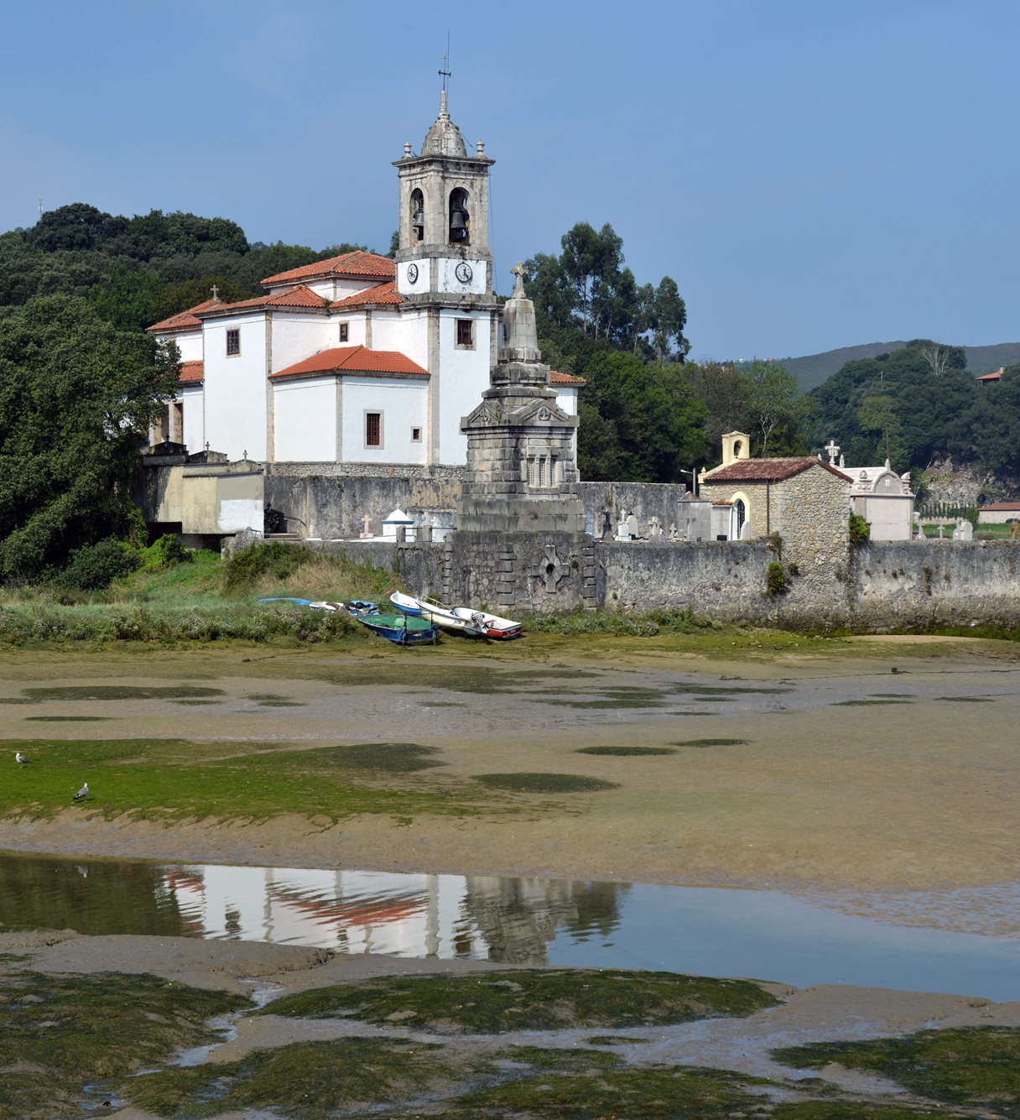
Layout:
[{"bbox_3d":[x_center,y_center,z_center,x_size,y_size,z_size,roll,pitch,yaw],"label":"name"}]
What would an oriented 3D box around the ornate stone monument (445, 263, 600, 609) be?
[{"bbox_3d":[0.450,-5.671,116.816,4.850,15.726,4.850,-1,1,-35],"label":"ornate stone monument"}]

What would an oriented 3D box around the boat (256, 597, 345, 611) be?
[{"bbox_3d":[-8.888,1.908,109.032,3.400,0.641,1.350,0,1,25],"label":"boat"}]

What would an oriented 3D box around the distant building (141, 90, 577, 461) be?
[{"bbox_3d":[-9.905,-16.104,155.985,16.900,21.820,26.800,0,1,-34],"label":"distant building"}]

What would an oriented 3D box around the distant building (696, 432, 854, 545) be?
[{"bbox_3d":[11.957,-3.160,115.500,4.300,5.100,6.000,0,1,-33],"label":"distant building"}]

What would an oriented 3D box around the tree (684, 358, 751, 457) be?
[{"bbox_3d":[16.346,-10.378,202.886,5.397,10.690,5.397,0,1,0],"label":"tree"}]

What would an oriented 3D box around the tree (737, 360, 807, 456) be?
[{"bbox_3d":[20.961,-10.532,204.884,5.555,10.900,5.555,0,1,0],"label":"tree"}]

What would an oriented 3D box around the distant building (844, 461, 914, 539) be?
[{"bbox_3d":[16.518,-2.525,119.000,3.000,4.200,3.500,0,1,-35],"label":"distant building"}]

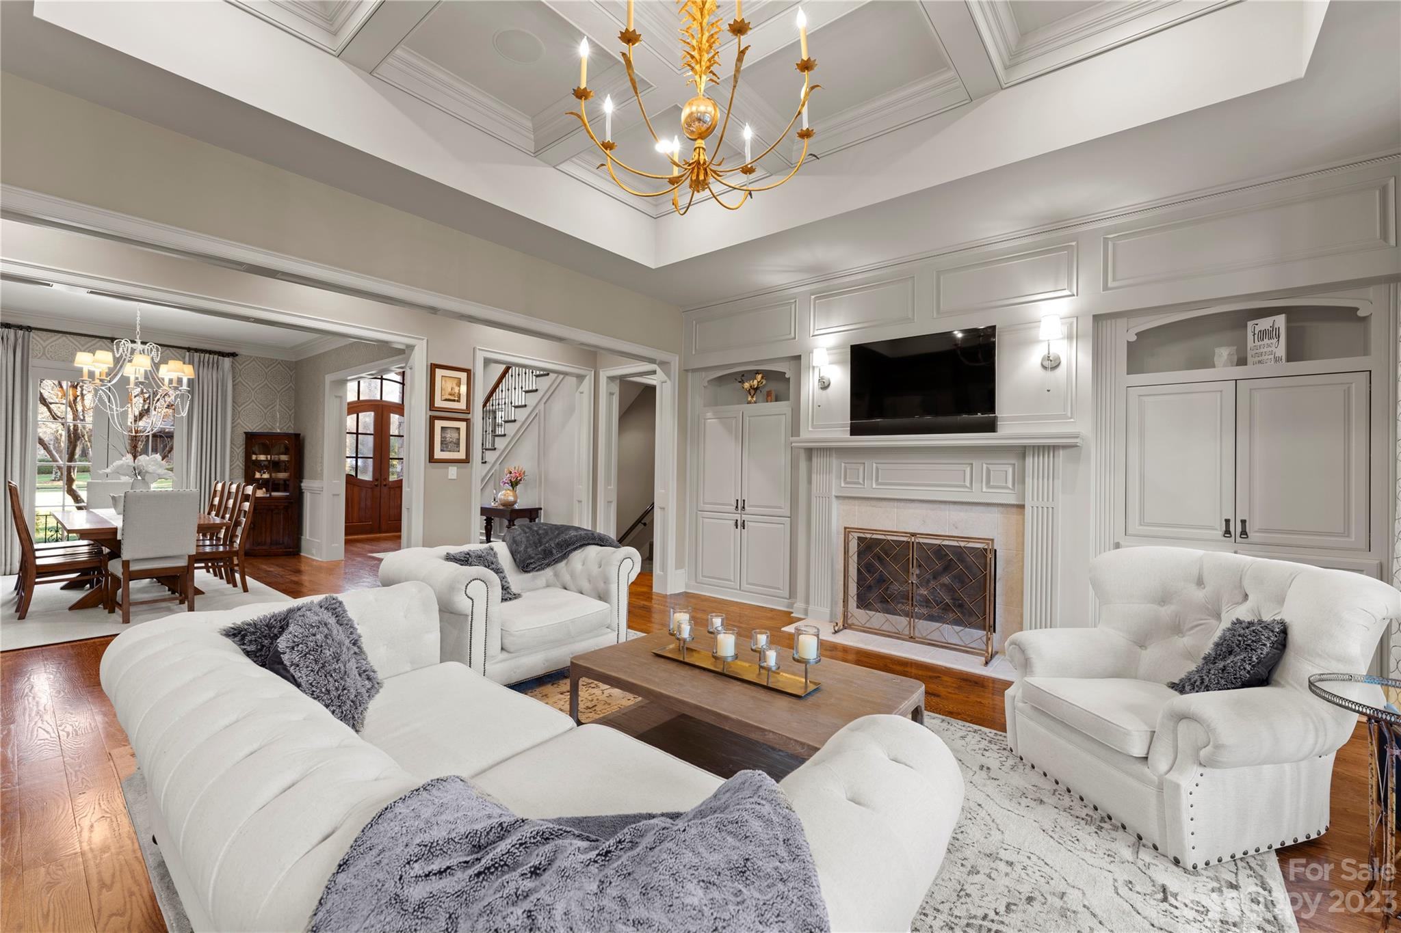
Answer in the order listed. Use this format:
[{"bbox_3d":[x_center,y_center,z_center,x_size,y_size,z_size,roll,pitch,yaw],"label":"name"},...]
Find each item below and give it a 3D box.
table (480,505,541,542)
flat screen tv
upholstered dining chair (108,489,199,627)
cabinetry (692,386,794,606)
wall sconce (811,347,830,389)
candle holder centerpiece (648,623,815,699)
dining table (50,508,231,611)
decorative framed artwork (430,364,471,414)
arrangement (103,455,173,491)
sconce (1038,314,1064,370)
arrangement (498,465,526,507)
[{"bbox_3d":[-2.633,0.909,7.194,1.150,0.765,0.420,1,0,38],"label":"table"},{"bbox_3d":[1.657,-0.620,4.144,1.070,0.745,0.080,1,0,38],"label":"flat screen tv"},{"bbox_3d":[-4.695,0.730,4.696,0.600,1.060,0.470,1,0,38],"label":"upholstered dining chair"},{"bbox_3d":[0.494,0.323,5.534,1.210,2.000,0.400,1,0,38],"label":"cabinetry"},{"bbox_3d":[1.025,-0.835,4.615,0.145,0.360,0.175,1,0,38],"label":"wall sconce"},{"bbox_3d":[0.146,0.781,2.446,0.825,0.250,0.175,1,0,38],"label":"candle holder centerpiece"},{"bbox_3d":[-5.485,0.870,5.292,2.450,0.767,0.970,1,0,38],"label":"dining table"},{"bbox_3d":[-2.434,-0.755,5.347,0.030,0.450,0.405,1,0,38],"label":"decorative framed artwork"},{"bbox_3d":[-5.362,0.179,5.208,0.420,0.610,0.460,1,0,38],"label":"arrangement"},{"bbox_3d":[2.310,-0.824,3.596,0.145,0.360,0.175,1,0,38],"label":"sconce"},{"bbox_3d":[-2.413,0.259,7.003,0.280,0.550,0.280,1,0,38],"label":"arrangement"}]

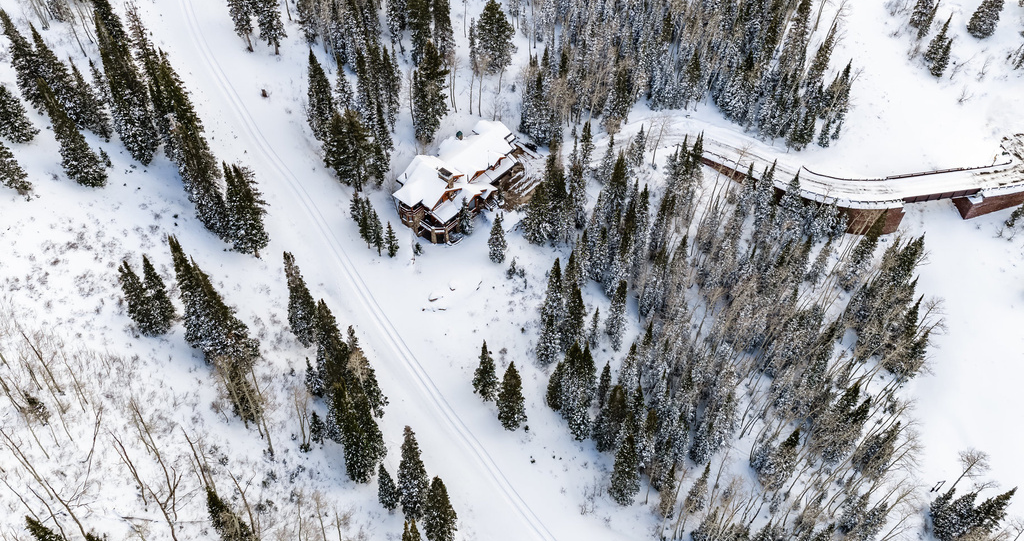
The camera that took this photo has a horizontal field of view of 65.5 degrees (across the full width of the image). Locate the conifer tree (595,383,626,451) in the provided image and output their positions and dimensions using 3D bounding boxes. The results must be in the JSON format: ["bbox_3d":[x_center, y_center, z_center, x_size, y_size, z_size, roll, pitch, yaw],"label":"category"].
[{"bbox_3d":[18.510,26.380,145.110,5.500,17.460,5.500,1,44,0],"label":"conifer tree"}]

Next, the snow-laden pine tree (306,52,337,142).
[{"bbox_3d":[-37.000,-32.590,150.460,5.400,20.120,5.400,1,44,0],"label":"snow-laden pine tree"}]

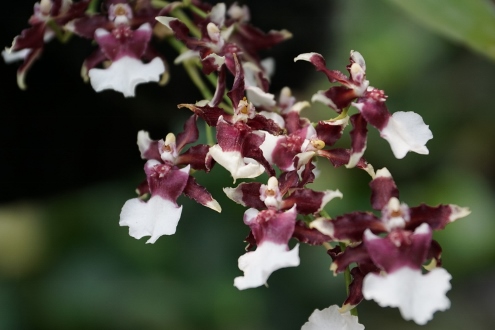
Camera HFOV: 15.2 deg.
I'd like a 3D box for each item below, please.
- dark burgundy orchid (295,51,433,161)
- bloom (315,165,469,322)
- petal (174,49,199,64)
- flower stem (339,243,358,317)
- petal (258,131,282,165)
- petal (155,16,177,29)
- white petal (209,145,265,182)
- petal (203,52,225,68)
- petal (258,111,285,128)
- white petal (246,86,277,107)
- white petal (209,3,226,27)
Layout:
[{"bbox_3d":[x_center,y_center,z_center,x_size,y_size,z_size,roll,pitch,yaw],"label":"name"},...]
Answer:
[{"bbox_3d":[0.032,-0.016,0.510,0.033,0.030,0.022,0,0,-41],"label":"dark burgundy orchid"},{"bbox_3d":[0.039,0.022,0.500,0.042,0.041,0.020,0,0,-3],"label":"bloom"},{"bbox_3d":[-0.017,-0.031,0.530,0.007,0.005,0.005,0,0,0],"label":"petal"},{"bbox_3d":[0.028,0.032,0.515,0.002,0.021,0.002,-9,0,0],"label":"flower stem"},{"bbox_3d":[0.006,-0.005,0.508,0.007,0.009,0.006,0,0,0],"label":"petal"},{"bbox_3d":[-0.023,-0.040,0.525,0.007,0.003,0.005,0,0,0],"label":"petal"},{"bbox_3d":[-0.003,0.000,0.497,0.015,0.010,0.008,0,0,0],"label":"white petal"},{"bbox_3d":[-0.010,-0.029,0.520,0.006,0.004,0.005,0,0,0],"label":"petal"},{"bbox_3d":[0.007,-0.013,0.520,0.007,0.005,0.005,0,0,0],"label":"petal"},{"bbox_3d":[0.004,-0.019,0.527,0.009,0.006,0.005,0,0,0],"label":"white petal"},{"bbox_3d":[-0.009,-0.043,0.530,0.005,0.007,0.005,0,0,0],"label":"white petal"}]

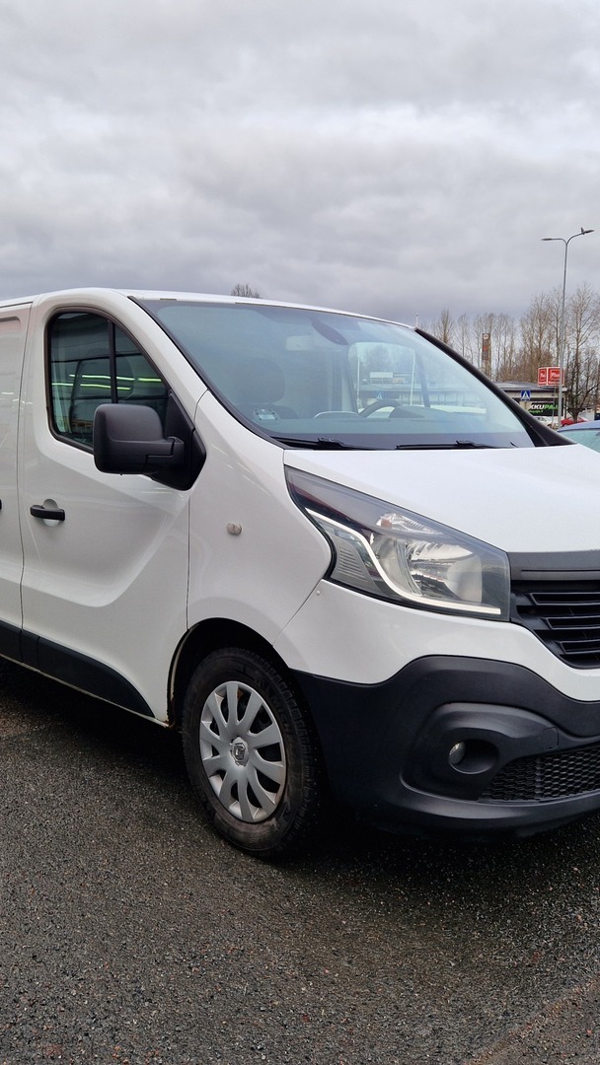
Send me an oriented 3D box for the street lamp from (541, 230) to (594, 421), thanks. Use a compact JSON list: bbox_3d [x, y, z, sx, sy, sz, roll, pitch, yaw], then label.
[{"bbox_3d":[12.800,-9.334,46.165,0.400,10.480,3.000,-5,9,-41],"label":"street lamp"}]

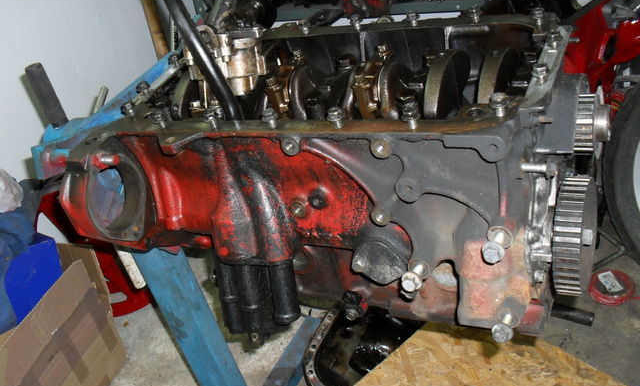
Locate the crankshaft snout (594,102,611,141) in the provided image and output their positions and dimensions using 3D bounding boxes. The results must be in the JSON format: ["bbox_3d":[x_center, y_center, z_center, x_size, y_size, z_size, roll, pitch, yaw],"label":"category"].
[{"bbox_3d":[0.275,-0.068,0.628,0.013,0.035,0.035,4,40,29],"label":"crankshaft snout"}]

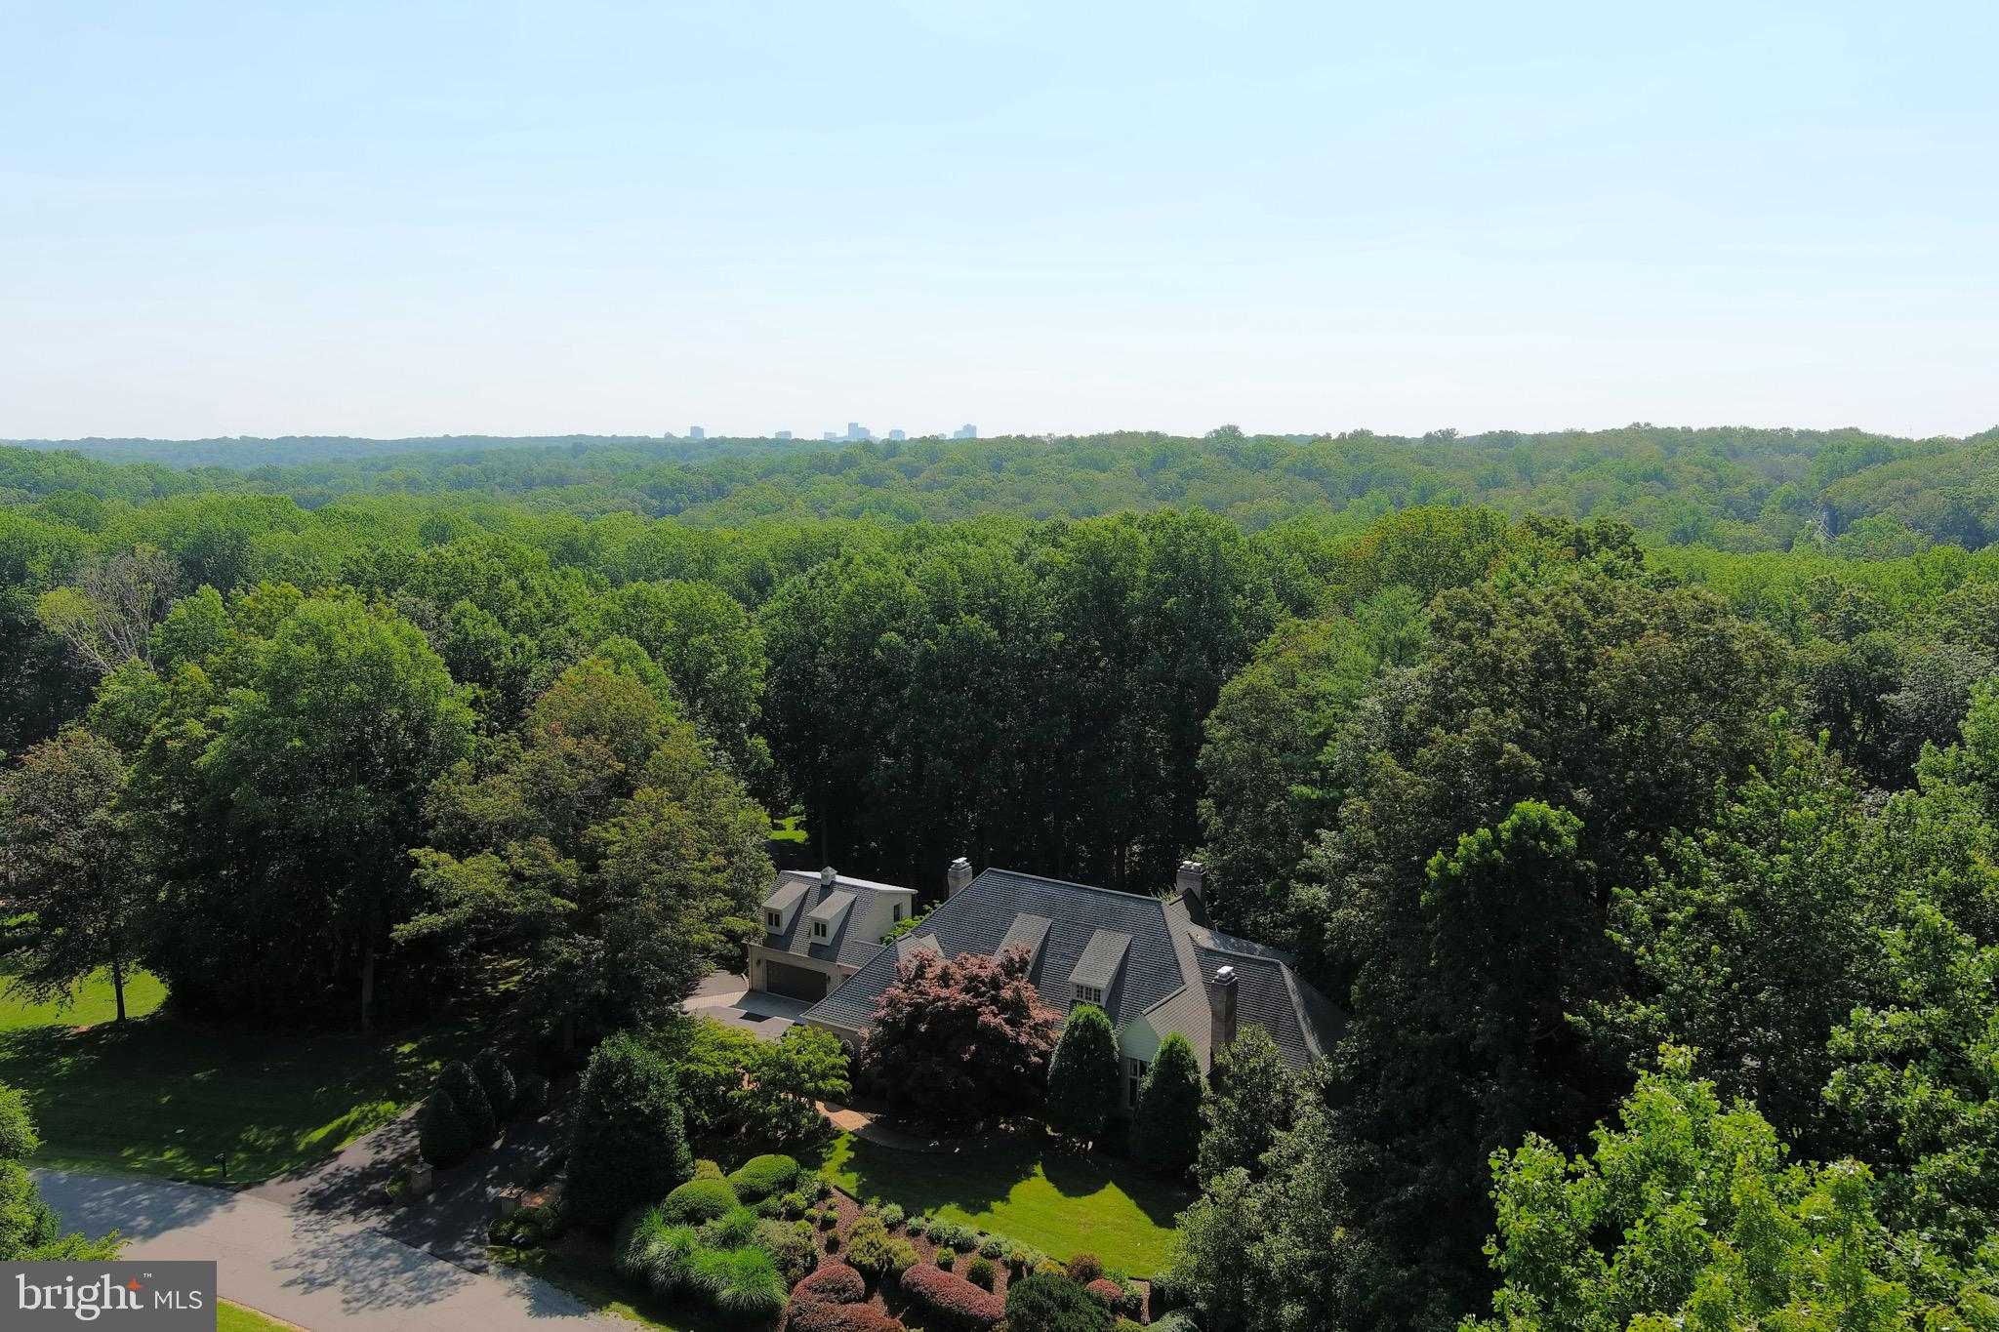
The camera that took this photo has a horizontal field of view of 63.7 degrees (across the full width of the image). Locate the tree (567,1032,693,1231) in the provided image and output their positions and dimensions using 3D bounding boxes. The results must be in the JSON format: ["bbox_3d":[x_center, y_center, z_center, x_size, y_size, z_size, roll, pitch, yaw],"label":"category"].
[{"bbox_3d":[-18.290,22.439,78.940,6.100,9.200,6.000,-2,8,-14],"label":"tree"}]

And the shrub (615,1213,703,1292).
[{"bbox_3d":[-15.343,26.131,72.097,3.700,2.700,3.300,-2,8,-13],"label":"shrub"}]

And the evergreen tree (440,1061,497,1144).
[{"bbox_3d":[-27.210,22.090,81.890,3.100,4.320,3.100,0,8,0],"label":"evergreen tree"}]

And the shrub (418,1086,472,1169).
[{"bbox_3d":[-27.470,22.720,79.790,2.500,3.660,2.500,0,8,0],"label":"shrub"}]

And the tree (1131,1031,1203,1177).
[{"bbox_3d":[8.961,23.020,85.338,3.800,7.400,3.800,1,8,6],"label":"tree"}]

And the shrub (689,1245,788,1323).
[{"bbox_3d":[-10.790,25.370,66.640,4.030,2.170,4.030,0,8,0],"label":"shrub"}]

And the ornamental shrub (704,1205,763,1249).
[{"bbox_3d":[-11.850,24.940,71.670,2.610,1.600,2.610,0,8,0],"label":"ornamental shrub"}]

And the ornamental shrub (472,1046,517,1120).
[{"bbox_3d":[-29.591,24.063,93.497,2.850,4.500,2.850,-3,9,-18],"label":"ornamental shrub"}]

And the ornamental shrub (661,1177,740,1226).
[{"bbox_3d":[-14.775,26.109,79.328,3.800,1.800,3.400,-2,8,-11],"label":"ornamental shrub"}]

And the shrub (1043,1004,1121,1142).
[{"bbox_3d":[4.380,21.180,85.020,4.060,6.830,4.060,0,8,0],"label":"shrub"}]

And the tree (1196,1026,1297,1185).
[{"bbox_3d":[12.200,21.470,79.390,5.120,7.840,5.120,0,8,0],"label":"tree"}]

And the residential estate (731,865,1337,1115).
[{"bbox_3d":[1.978,19.583,108.447,43.900,10.600,24.500,5,10,32],"label":"residential estate"}]

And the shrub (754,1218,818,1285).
[{"bbox_3d":[-9.090,24.880,68.680,2.780,2.560,2.780,0,8,0],"label":"shrub"}]

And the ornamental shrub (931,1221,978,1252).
[{"bbox_3d":[-2.083,26.585,75.235,2.100,1.250,1.500,5,10,32],"label":"ornamental shrub"}]

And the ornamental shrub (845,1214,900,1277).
[{"bbox_3d":[-5.490,24.920,69.460,2.420,2.270,2.420,0,8,0],"label":"ornamental shrub"}]

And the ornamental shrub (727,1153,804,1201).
[{"bbox_3d":[-12.052,25.923,82.080,3.900,1.900,3.100,-1,8,-9],"label":"ornamental shrub"}]

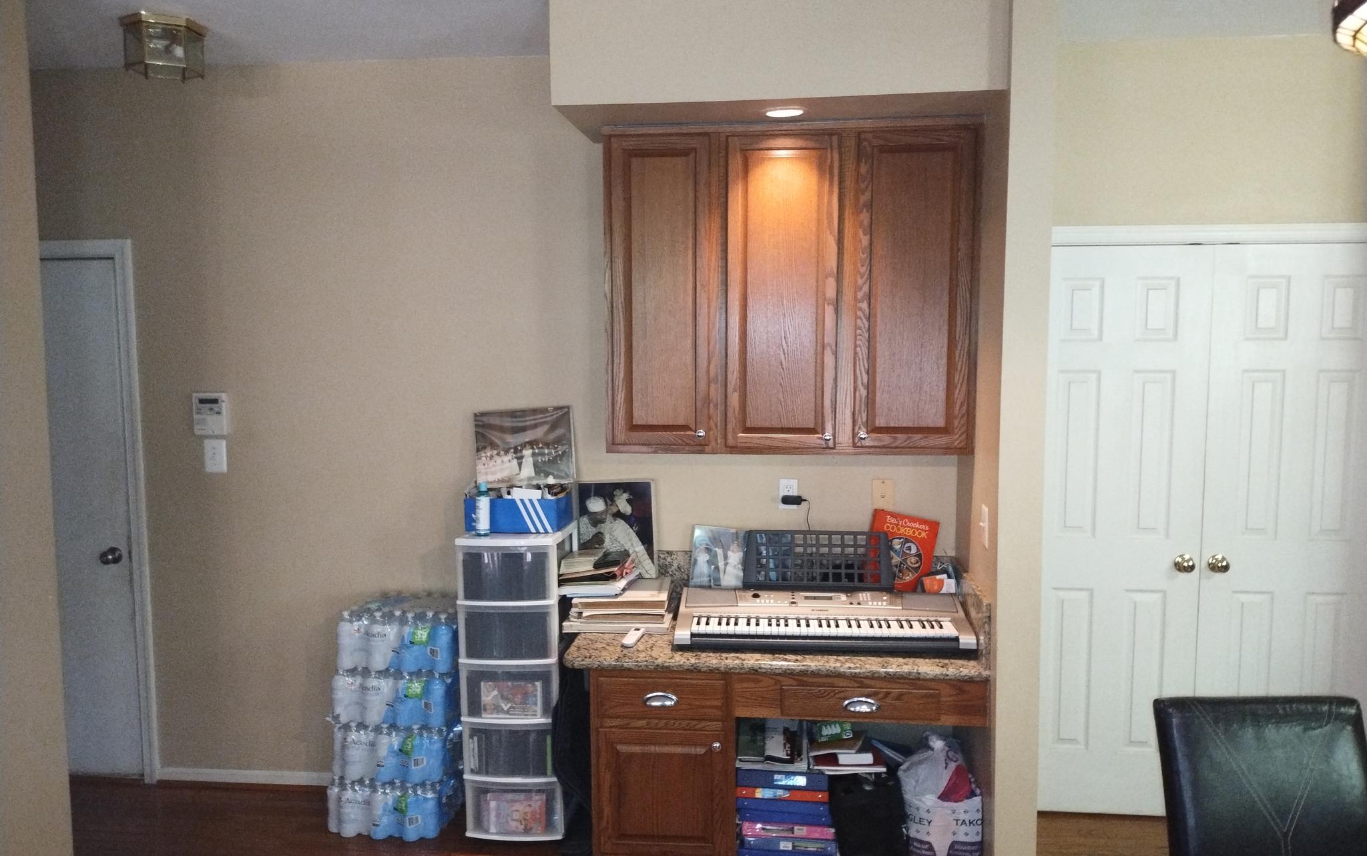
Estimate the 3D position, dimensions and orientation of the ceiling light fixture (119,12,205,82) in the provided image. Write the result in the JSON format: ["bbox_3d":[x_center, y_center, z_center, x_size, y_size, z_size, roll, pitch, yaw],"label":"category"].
[{"bbox_3d":[-1.679,-1.225,3.197,0.217,0.156,0.250,0,5,5],"label":"ceiling light fixture"}]

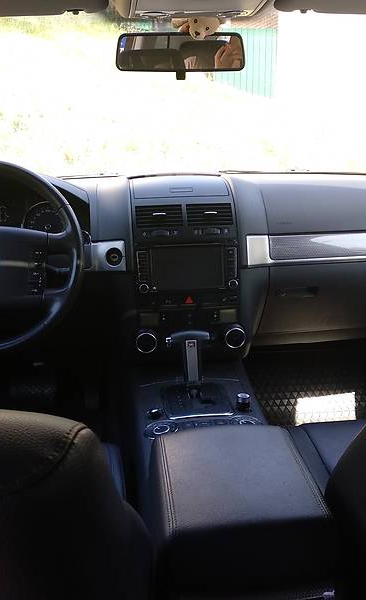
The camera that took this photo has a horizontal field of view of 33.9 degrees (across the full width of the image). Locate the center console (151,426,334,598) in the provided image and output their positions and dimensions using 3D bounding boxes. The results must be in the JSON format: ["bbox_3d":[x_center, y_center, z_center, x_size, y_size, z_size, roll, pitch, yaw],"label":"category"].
[{"bbox_3d":[0.079,0.307,0.930,0.245,0.120,0.290,-3,17,-6],"label":"center console"}]

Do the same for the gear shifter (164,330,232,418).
[{"bbox_3d":[0.026,0.140,1.252,0.120,0.155,0.150,-3,17,-6],"label":"gear shifter"}]

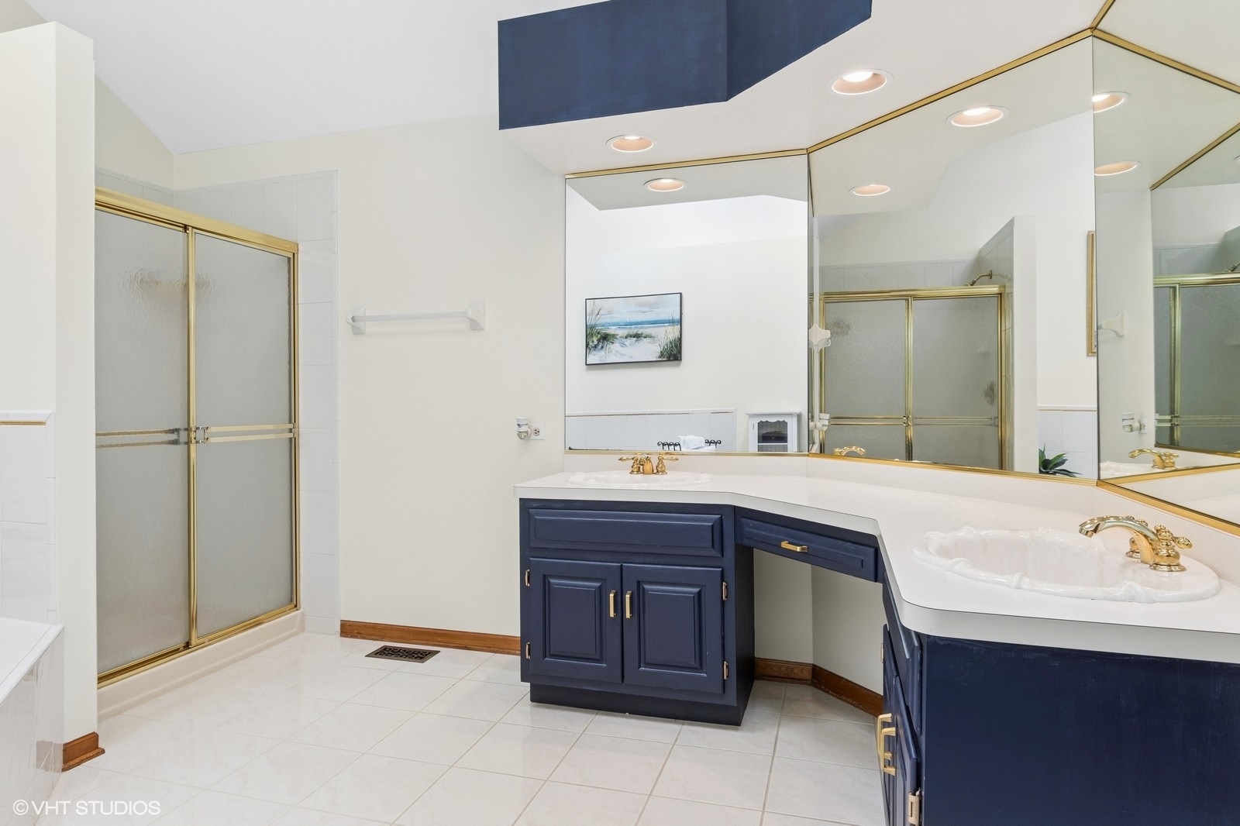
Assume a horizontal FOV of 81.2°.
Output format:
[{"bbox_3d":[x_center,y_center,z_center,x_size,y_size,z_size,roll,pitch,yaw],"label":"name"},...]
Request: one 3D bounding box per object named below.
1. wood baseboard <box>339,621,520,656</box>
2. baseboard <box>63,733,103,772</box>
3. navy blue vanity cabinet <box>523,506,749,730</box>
[{"bbox_3d":[-0.764,1.016,3.253,1.127,0.082,0.025,0,1,16],"label":"wood baseboard"},{"bbox_3d":[-1.661,1.038,2.230,0.026,0.079,0.118,0,1,16],"label":"baseboard"},{"bbox_3d":[0.087,0.678,2.710,0.763,0.760,0.560,0,1,16],"label":"navy blue vanity cabinet"}]

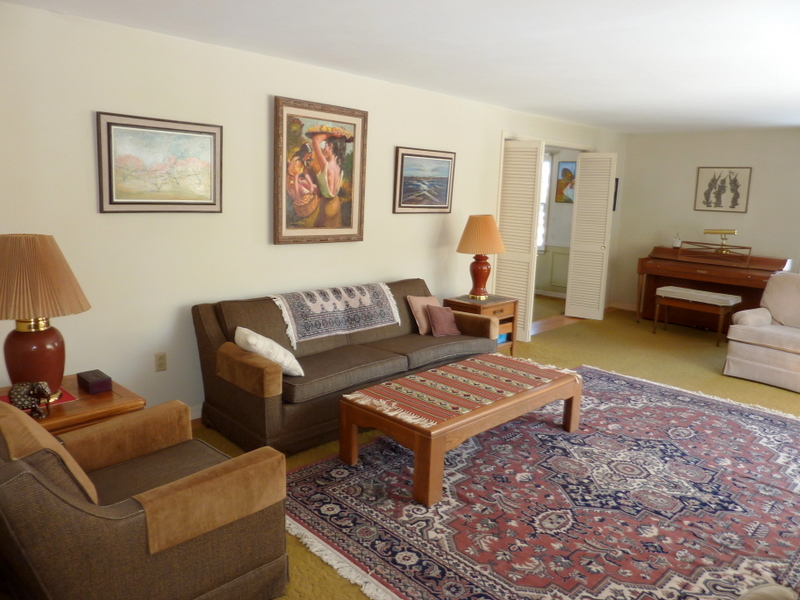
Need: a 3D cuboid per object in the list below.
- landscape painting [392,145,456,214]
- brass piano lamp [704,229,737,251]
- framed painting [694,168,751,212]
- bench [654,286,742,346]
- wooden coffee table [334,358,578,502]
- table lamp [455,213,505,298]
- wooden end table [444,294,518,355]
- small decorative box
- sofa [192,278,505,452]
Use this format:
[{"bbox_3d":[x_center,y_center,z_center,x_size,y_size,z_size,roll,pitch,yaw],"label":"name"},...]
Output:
[{"bbox_3d":[0.226,-1.016,4.999,0.732,0.533,0.035,-9,14,-44],"label":"landscape painting"},{"bbox_3d":[3.773,-0.686,6.795,0.165,0.266,0.349,-9,14,-44],"label":"brass piano lamp"},{"bbox_3d":[3.864,-1.316,6.921,0.024,0.522,0.587,-9,14,-44],"label":"framed painting"},{"bbox_3d":[3.274,0.171,6.427,0.349,0.522,0.786,-7,13,-39],"label":"bench"},{"bbox_3d":[0.426,0.687,3.526,1.470,0.385,0.681,-9,14,-44],"label":"wooden coffee table"},{"bbox_3d":[0.756,-0.398,5.345,0.456,0.778,0.456,1,10,0],"label":"table lamp"},{"bbox_3d":[0.739,0.285,5.342,0.582,0.563,0.427,-9,14,-44],"label":"wooden end table"},{"bbox_3d":[-1.556,0.414,2.946,0.098,0.065,0.194,-9,14,-44],"label":"small decorative box"},{"bbox_3d":[-0.272,0.362,4.148,2.105,0.786,0.854,-9,14,-44],"label":"sofa"}]

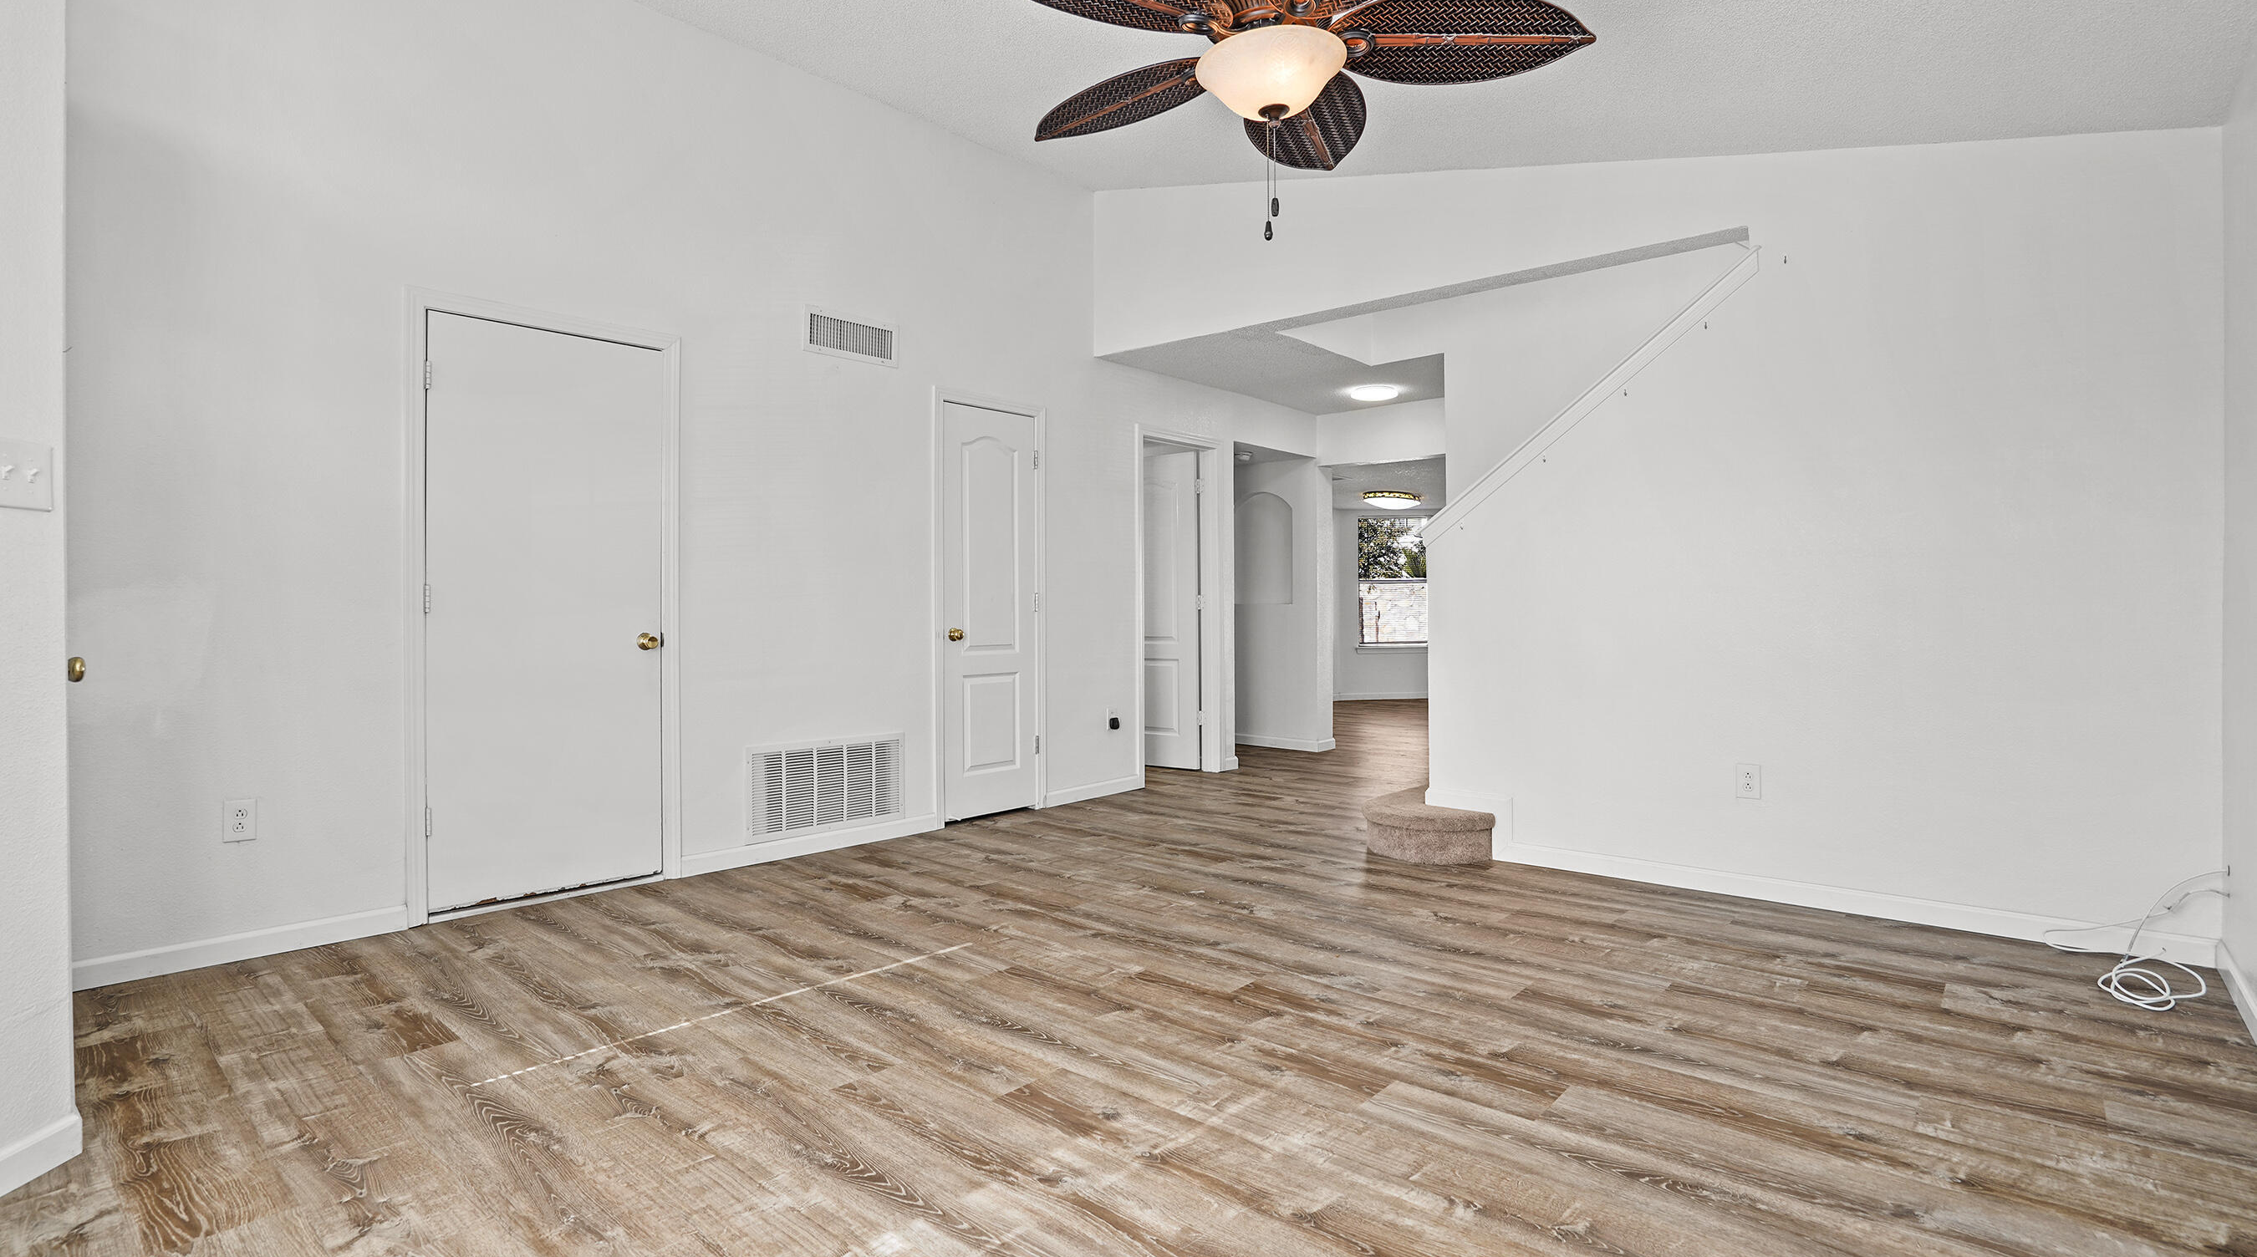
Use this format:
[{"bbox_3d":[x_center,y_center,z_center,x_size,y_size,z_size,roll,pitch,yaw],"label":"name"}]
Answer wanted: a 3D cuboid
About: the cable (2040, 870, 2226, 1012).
[{"bbox_3d":[2.737,0.809,2.732,0.360,0.310,0.560,0,0,42],"label":"cable"}]

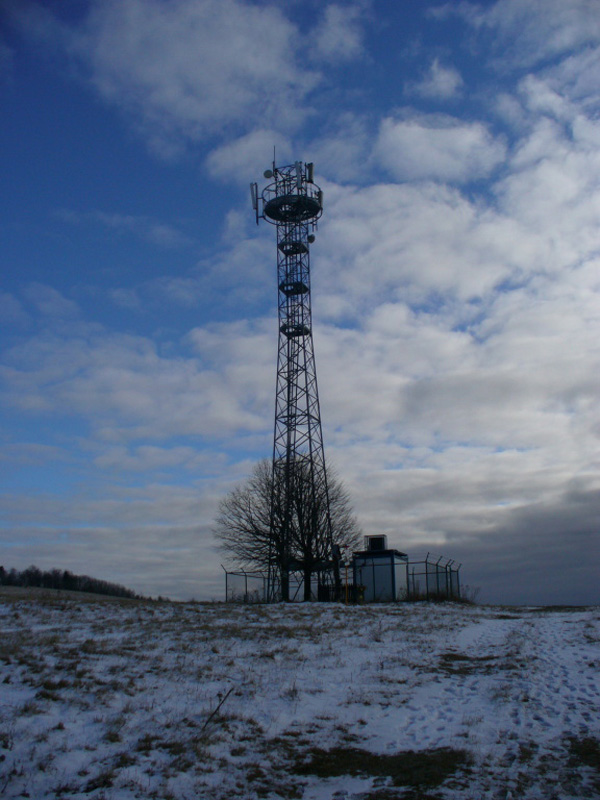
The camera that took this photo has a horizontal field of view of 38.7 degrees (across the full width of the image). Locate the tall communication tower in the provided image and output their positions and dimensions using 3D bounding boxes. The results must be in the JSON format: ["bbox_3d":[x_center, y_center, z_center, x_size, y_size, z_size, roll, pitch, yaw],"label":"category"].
[{"bbox_3d":[-0.394,-1.934,54.269,4.700,29.300,4.500,-6,-15,18],"label":"tall communication tower"}]

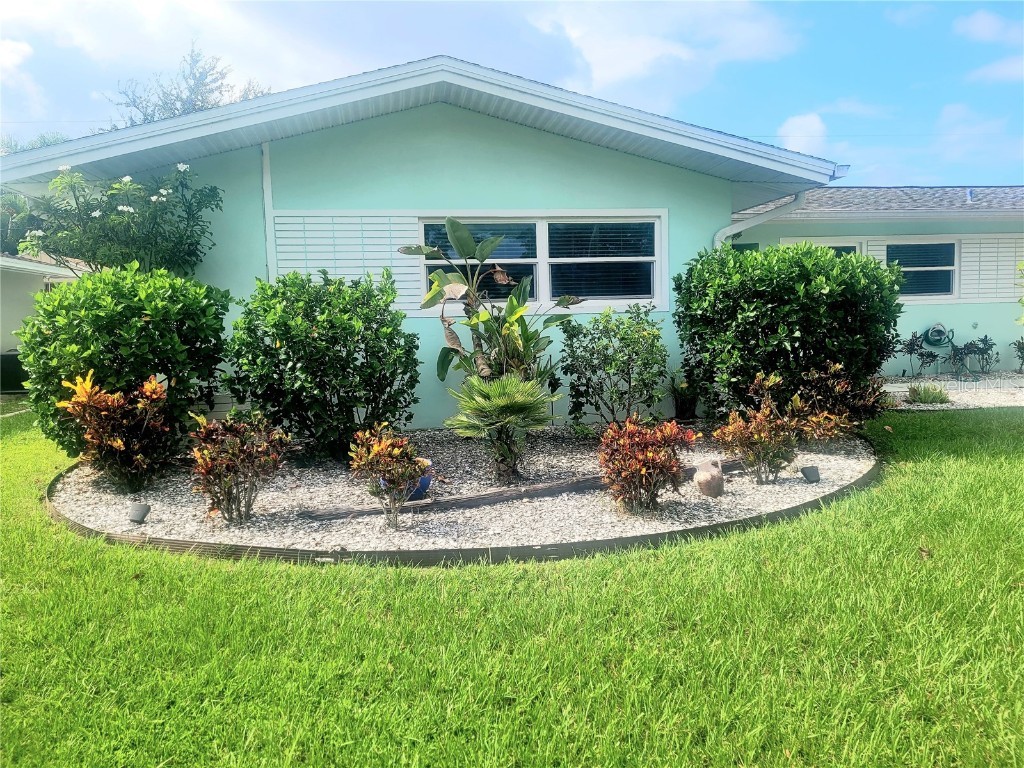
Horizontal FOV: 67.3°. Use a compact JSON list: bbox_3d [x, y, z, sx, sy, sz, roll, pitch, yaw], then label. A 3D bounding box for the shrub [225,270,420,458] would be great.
[{"bbox_3d":[-1.873,-0.193,7.600,1.898,1.858,1.800,-2,5,-9],"label":"shrub"}]

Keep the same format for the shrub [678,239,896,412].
[{"bbox_3d":[3.045,-0.558,8.500,2.491,2.011,2.000,-2,5,-9],"label":"shrub"}]

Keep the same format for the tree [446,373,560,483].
[{"bbox_3d":[-0.079,0.366,6.400,0.946,0.890,0.900,-2,5,-9],"label":"tree"}]

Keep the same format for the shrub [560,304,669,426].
[{"bbox_3d":[1.159,-0.198,8.700,1.197,1.403,1.100,-2,5,-9],"label":"shrub"}]

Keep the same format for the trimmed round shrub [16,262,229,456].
[{"bbox_3d":[-3.748,-0.212,7.400,1.999,1.915,1.850,-2,5,-9],"label":"trimmed round shrub"}]

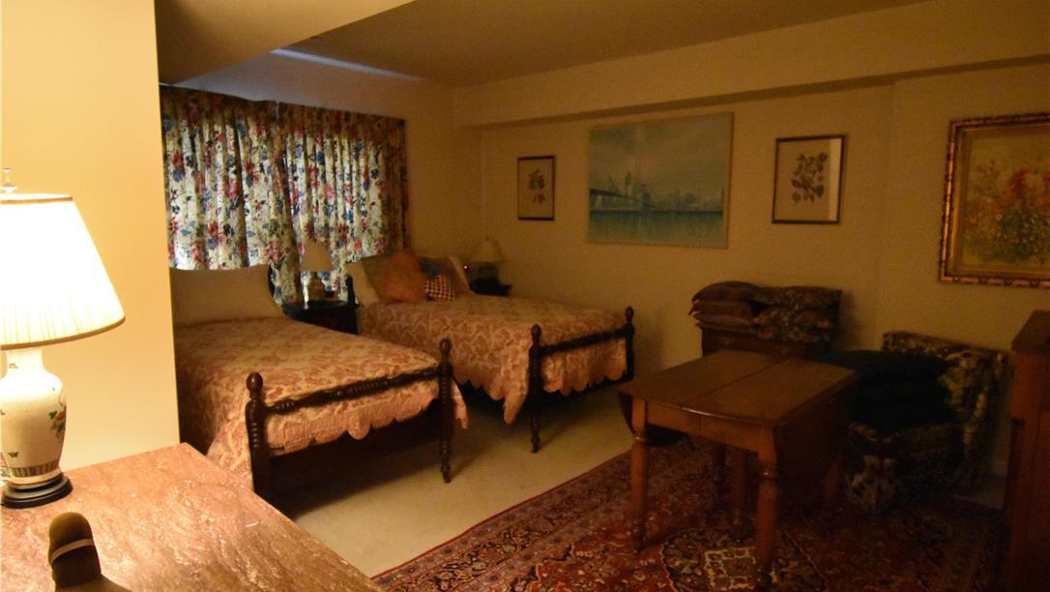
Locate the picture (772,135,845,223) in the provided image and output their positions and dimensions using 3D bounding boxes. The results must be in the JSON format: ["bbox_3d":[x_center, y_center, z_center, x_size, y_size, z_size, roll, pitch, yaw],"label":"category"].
[{"bbox_3d":[1.855,-0.761,4.032,0.433,0.563,0.025,7,10,41],"label":"picture"}]

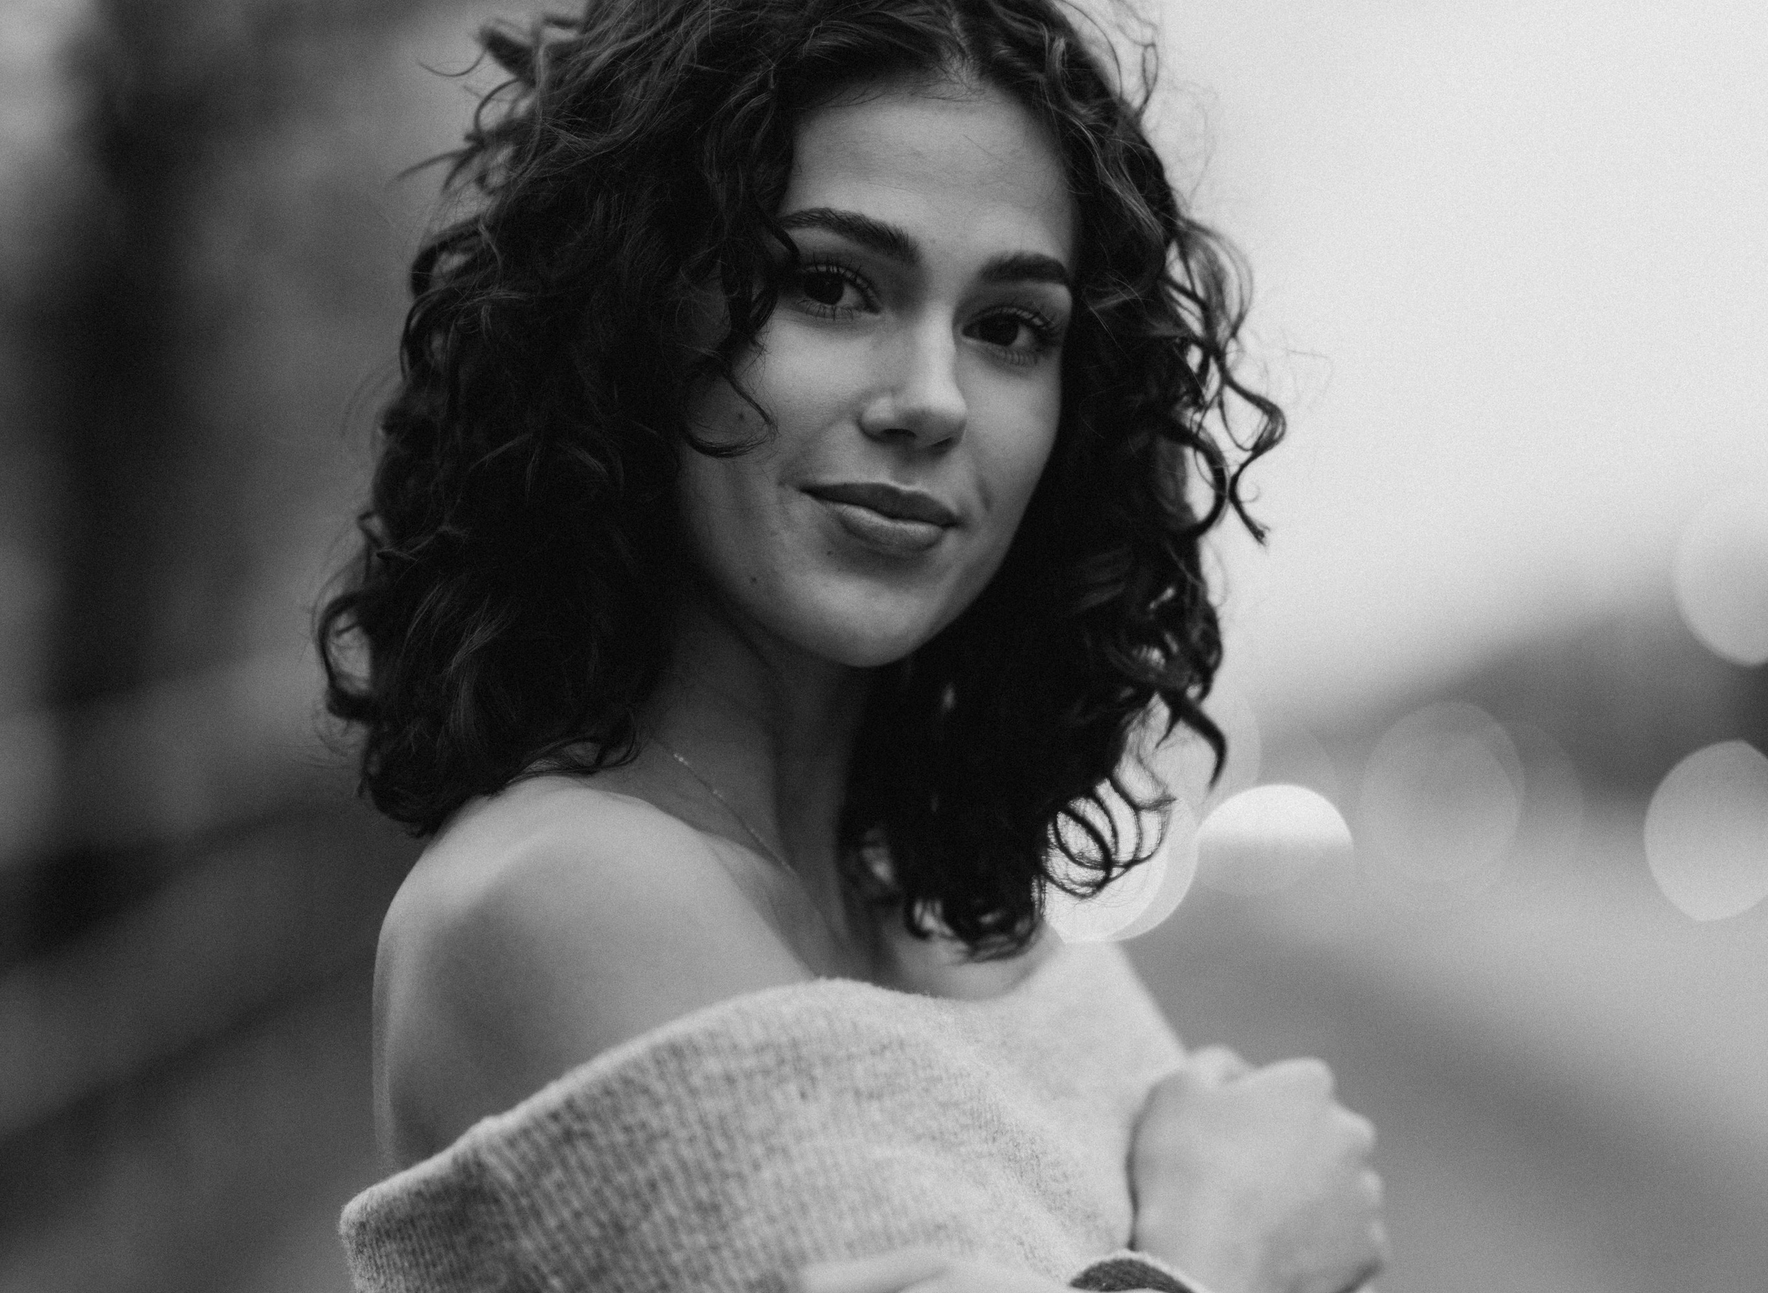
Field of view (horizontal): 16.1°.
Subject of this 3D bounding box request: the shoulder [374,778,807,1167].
[{"bbox_3d":[-0.087,0.096,1.850,0.120,0.120,0.145,-1,-1,37],"label":"shoulder"}]

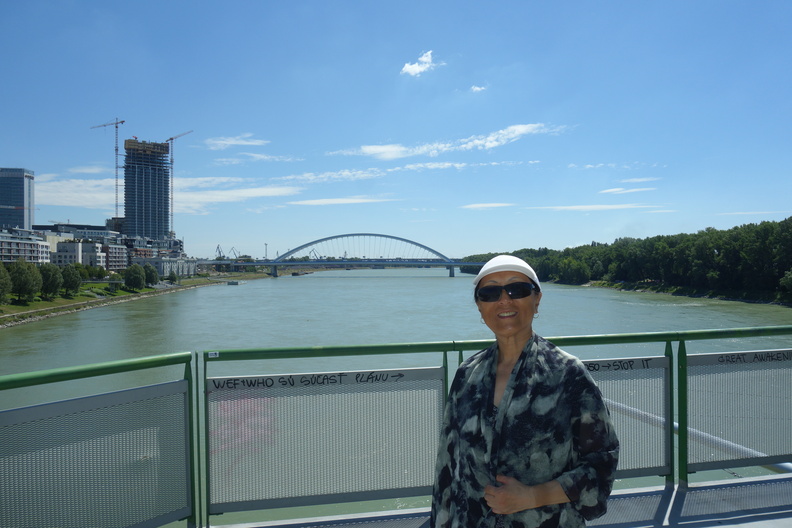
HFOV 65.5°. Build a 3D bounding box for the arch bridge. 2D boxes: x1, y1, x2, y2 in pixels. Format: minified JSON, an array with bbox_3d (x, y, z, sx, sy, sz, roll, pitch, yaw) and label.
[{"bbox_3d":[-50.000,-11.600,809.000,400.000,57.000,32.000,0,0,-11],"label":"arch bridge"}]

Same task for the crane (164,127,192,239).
[{"bbox_3d":[-248.000,-69.000,705.000,4.000,155.000,75.000,0,0,-41],"label":"crane"}]

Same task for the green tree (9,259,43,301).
[{"bbox_3d":[-132.500,5.800,221.000,10.600,15.300,10.600,0,0,-31],"label":"green tree"}]

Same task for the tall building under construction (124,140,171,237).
[{"bbox_3d":[-287.000,-64.000,711.000,48.000,147.000,31.000,0,0,-28],"label":"tall building under construction"}]

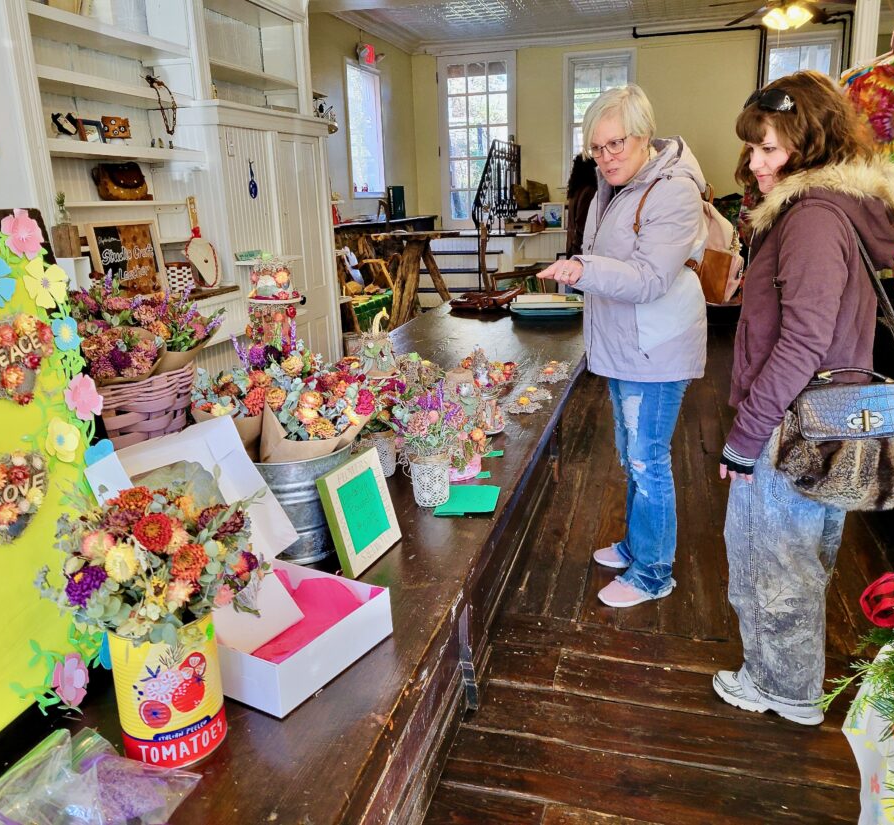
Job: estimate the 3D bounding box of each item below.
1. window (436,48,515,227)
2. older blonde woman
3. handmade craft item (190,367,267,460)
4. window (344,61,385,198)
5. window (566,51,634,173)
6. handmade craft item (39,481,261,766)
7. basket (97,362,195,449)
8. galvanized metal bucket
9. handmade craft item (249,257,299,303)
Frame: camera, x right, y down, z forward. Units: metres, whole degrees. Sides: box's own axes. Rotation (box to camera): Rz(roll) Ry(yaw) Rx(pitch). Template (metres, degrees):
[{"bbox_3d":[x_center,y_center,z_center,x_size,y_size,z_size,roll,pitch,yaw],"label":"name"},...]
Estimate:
[{"bbox_3d":[0.386,-3.292,10.106,0.942,2.016,0.100,2,16,15],"label":"window"},{"bbox_3d":[0.562,-0.204,2.687,0.470,1.615,0.500,-4,15,-8],"label":"older blonde woman"},{"bbox_3d":[-0.530,0.030,2.069,0.240,0.310,0.230,-5,15,-10],"label":"handmade craft item"},{"bbox_3d":[-0.828,-2.946,8.746,0.120,1.295,1.065,2,16,15],"label":"window"},{"bbox_3d":[1.771,-3.426,9.677,0.793,1.522,0.120,2,16,15],"label":"window"},{"bbox_3d":[-0.473,0.330,1.348,0.340,0.430,0.320,-9,17,-25],"label":"handmade craft item"},{"bbox_3d":[-0.959,0.043,2.677,0.300,0.320,0.348,11,20,40],"label":"basket"},{"bbox_3d":[-0.392,0.205,2.091,0.327,0.276,0.327,-5,15,-11],"label":"galvanized metal bucket"},{"bbox_3d":[-0.699,-0.527,3.327,0.205,0.170,0.205,-3,15,-5],"label":"handmade craft item"}]

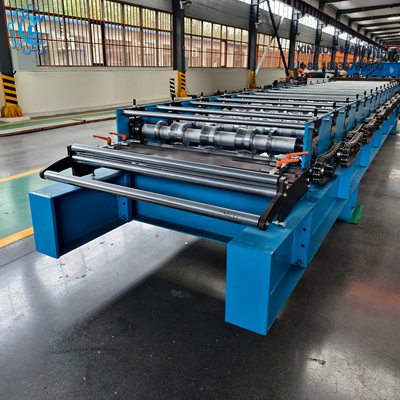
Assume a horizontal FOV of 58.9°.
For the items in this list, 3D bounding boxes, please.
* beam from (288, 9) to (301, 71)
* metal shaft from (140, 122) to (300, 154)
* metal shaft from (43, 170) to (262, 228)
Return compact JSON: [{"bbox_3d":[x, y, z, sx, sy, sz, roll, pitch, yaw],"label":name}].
[{"bbox_3d":[7.475,-12.243,28.490,0.420,5.600,0.340,11,23,29],"label":"beam"},{"bbox_3d":[0.069,-0.383,2.121,1.067,0.130,0.130,11,23,29],"label":"metal shaft"},{"bbox_3d":[-0.306,-0.030,1.581,1.218,0.045,0.045,11,23,29],"label":"metal shaft"}]

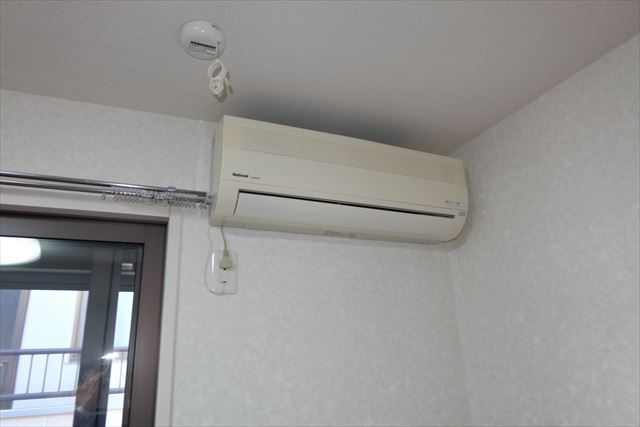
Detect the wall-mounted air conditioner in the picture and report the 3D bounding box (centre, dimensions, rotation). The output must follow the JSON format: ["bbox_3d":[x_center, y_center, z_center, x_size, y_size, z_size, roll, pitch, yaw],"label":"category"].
[{"bbox_3d":[0.084,-0.073,1.332,0.800,0.253,0.183,6,-20,-22],"label":"wall-mounted air conditioner"}]

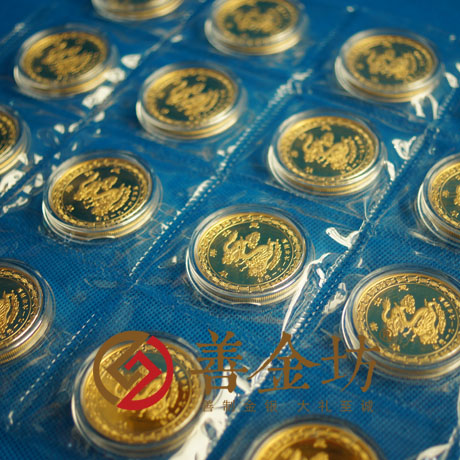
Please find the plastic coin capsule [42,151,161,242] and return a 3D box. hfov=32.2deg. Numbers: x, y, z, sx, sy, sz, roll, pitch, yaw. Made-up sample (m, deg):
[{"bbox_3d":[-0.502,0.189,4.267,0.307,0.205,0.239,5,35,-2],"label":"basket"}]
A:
[{"bbox_3d":[-0.050,-0.014,0.313,0.045,0.007,0.045,0,46,0],"label":"plastic coin capsule"}]

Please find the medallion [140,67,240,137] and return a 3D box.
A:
[{"bbox_3d":[-0.017,-0.057,0.350,0.045,0.007,0.045,-3,48,0],"label":"medallion"}]

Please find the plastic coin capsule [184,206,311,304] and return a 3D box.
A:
[{"bbox_3d":[0.007,0.009,0.285,0.045,0.007,0.045,-4,44,0],"label":"plastic coin capsule"}]

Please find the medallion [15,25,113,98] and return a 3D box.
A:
[{"bbox_3d":[-0.078,-0.080,0.378,0.045,0.007,0.045,-7,48,0],"label":"medallion"}]

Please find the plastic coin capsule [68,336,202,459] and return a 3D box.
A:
[{"bbox_3d":[-0.031,0.055,0.270,0.046,0.006,0.046,-4,47,0],"label":"plastic coin capsule"}]

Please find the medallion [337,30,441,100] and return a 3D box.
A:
[{"bbox_3d":[0.073,-0.074,0.359,0.045,0.007,0.045,-4,48,0],"label":"medallion"}]

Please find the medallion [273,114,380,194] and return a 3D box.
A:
[{"bbox_3d":[0.040,-0.031,0.323,0.045,0.007,0.045,-5,49,0],"label":"medallion"}]

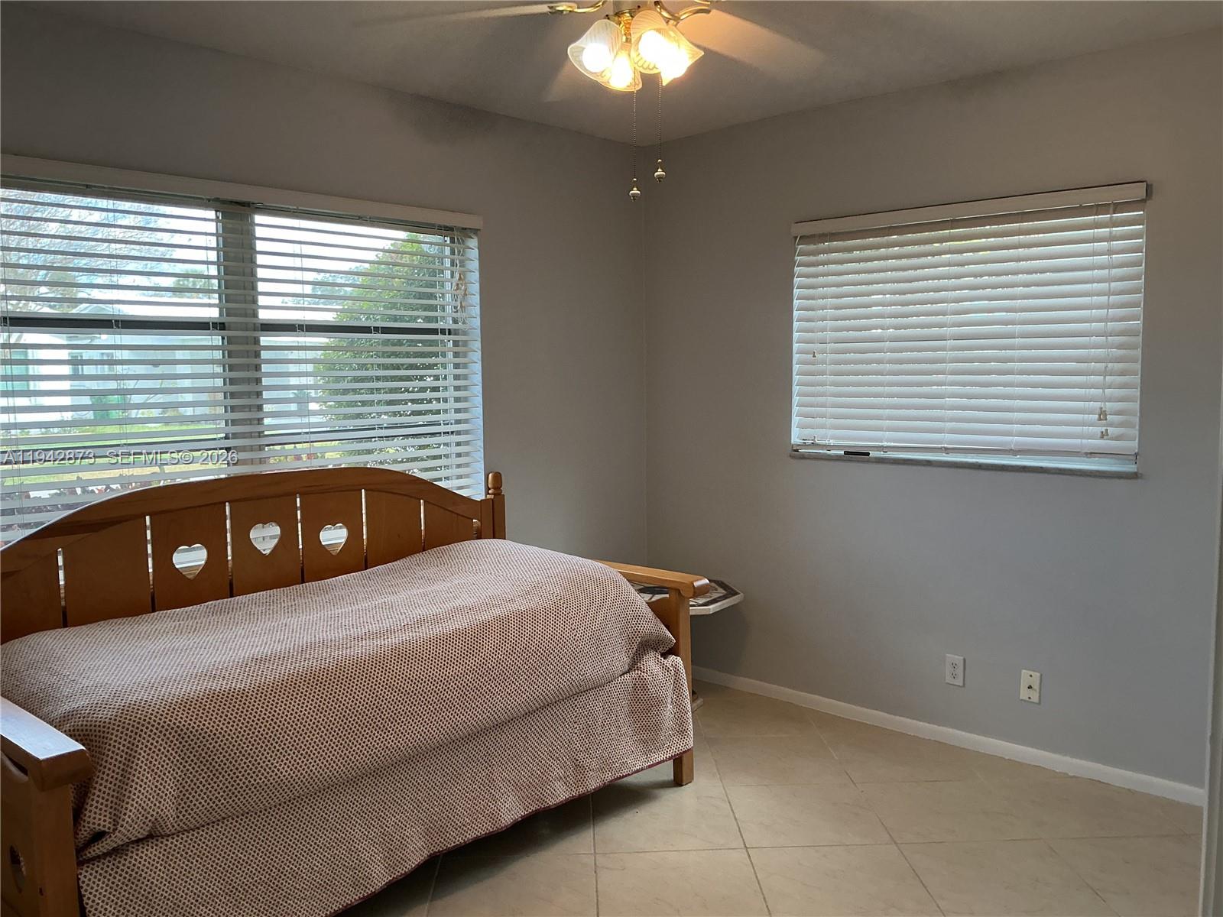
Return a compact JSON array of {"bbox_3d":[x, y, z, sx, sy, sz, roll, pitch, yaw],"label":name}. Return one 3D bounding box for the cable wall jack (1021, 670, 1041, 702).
[{"bbox_3d":[1.520,0.828,3.720,0.071,0.115,0.014,4,7,43],"label":"cable wall jack"}]

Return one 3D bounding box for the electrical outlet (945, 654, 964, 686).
[{"bbox_3d":[1.312,0.809,3.916,0.071,0.115,0.008,4,7,43],"label":"electrical outlet"}]

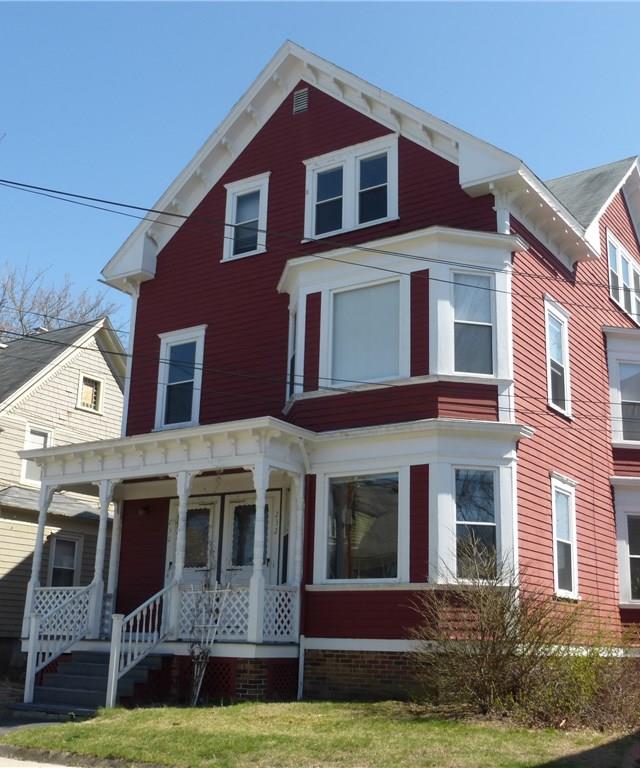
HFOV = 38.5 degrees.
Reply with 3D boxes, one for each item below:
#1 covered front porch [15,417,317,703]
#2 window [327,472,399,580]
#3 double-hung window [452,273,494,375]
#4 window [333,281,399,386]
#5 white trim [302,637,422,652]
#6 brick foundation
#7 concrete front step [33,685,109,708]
[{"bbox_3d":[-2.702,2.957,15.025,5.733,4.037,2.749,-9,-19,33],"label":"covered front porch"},{"bbox_3d":[0.564,1.943,12.542,1.203,1.468,0.120,-9,-18,34],"label":"window"},{"bbox_3d":[2.335,-0.926,13.932,0.658,1.645,0.117,5,-16,-10],"label":"double-hung window"},{"bbox_3d":[0.736,-0.810,14.533,1.264,1.591,0.117,-9,-19,33],"label":"window"},{"bbox_3d":[0.604,3.759,13.197,2.024,0.164,0.070,-9,-19,33],"label":"white trim"},{"bbox_3d":[0.678,4.185,13.177,2.059,0.661,0.234,-9,-19,33],"label":"brick foundation"},{"bbox_3d":[-3.497,4.496,13.127,1.498,0.175,0.339,-9,-19,33],"label":"concrete front step"}]

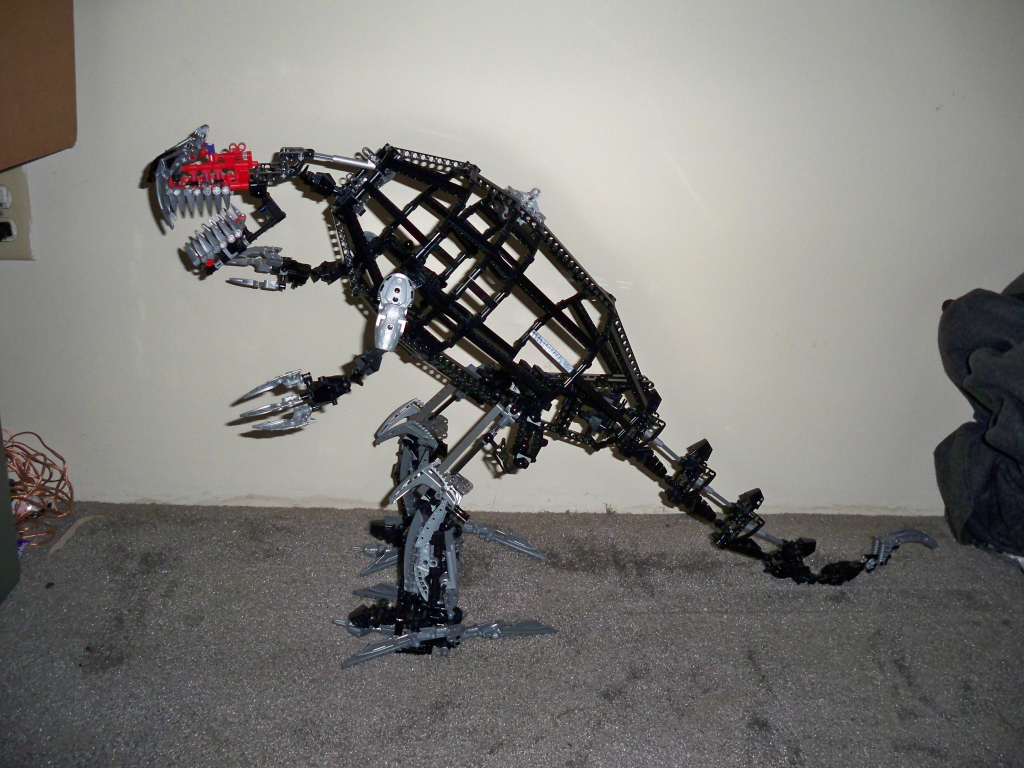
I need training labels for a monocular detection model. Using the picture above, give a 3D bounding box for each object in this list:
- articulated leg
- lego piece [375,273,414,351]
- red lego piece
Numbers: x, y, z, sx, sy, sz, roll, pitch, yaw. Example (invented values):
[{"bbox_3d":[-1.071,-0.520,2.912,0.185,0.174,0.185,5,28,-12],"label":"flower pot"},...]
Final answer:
[{"bbox_3d":[-0.068,0.127,1.009,0.210,0.238,0.145,-1,14,-6],"label":"articulated leg"},{"bbox_3d":[-0.101,-0.062,0.893,0.028,0.065,0.022,7,14,-8],"label":"lego piece"},{"bbox_3d":[-0.280,-0.202,0.965,0.076,0.046,0.050,-1,14,-8],"label":"red lego piece"}]

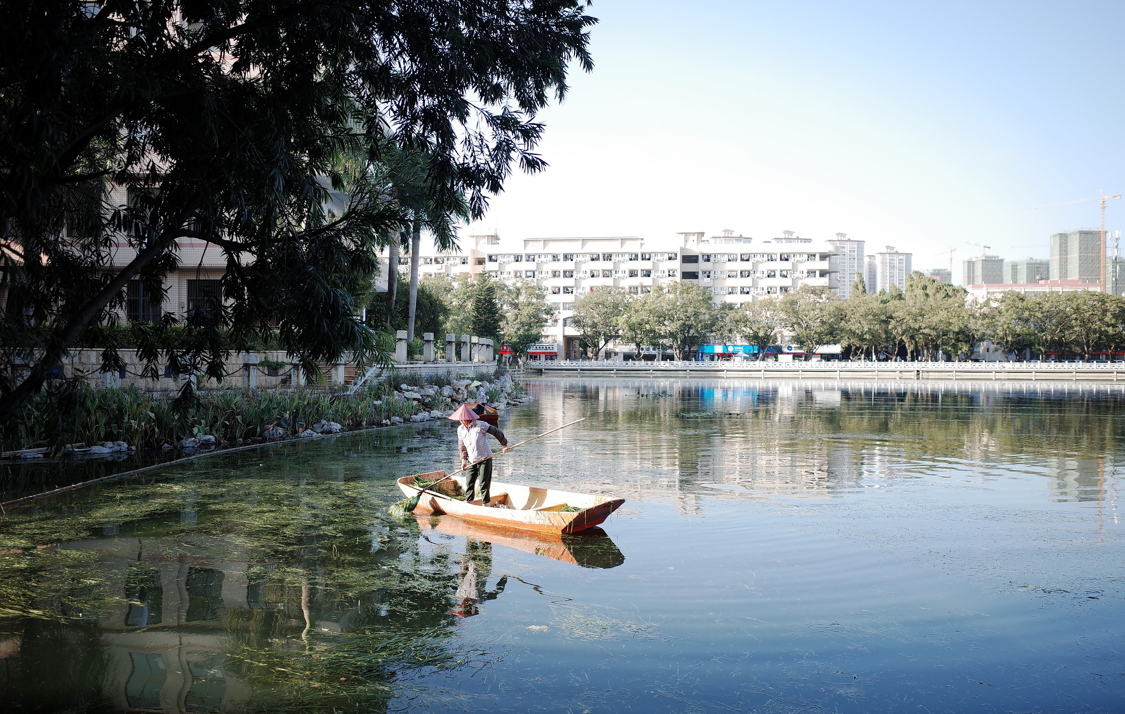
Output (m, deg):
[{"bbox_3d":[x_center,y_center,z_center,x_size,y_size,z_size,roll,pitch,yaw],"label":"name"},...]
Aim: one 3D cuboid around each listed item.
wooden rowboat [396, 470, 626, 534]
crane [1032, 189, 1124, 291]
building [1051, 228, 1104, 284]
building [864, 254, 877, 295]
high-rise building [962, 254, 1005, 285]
[{"bbox_3d":[-0.850,2.153,12.750,3.820,0.520,1.220,0,-1,43],"label":"wooden rowboat"},{"bbox_3d":[392.000,-59.869,674.000,3.500,130.000,73.000,0,0,-36],"label":"crane"},{"bbox_3d":[400.000,-44.869,674.000,29.000,101.000,29.000,0,0,0],"label":"building"},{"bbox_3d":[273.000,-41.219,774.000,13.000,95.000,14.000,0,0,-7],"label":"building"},{"bbox_3d":[403.500,-43.797,839.000,28.000,102.000,28.000,0,0,0],"label":"high-rise building"}]

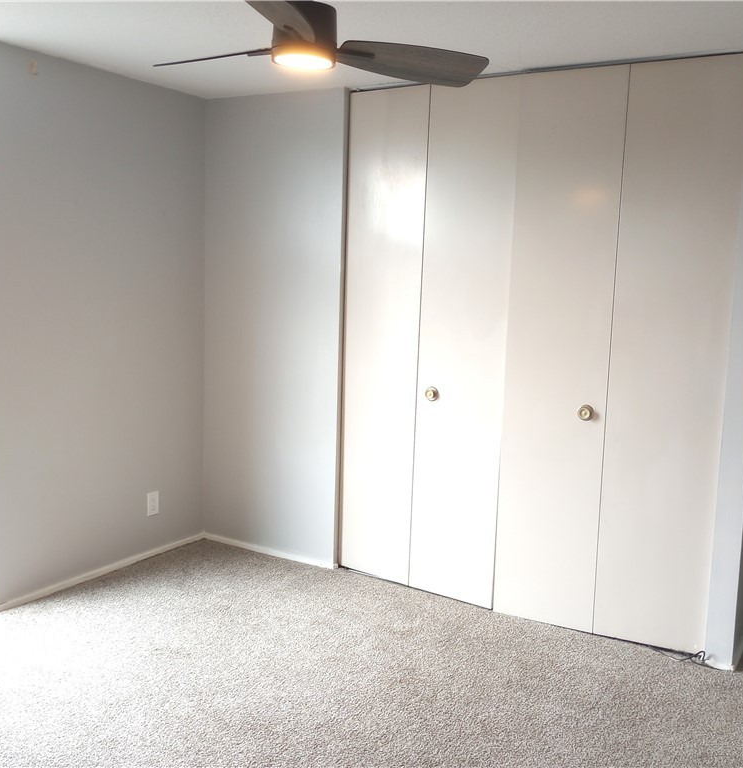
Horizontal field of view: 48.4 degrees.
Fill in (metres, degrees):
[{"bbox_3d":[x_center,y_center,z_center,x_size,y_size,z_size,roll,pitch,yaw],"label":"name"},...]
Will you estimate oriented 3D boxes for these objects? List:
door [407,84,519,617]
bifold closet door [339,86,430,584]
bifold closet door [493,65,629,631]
[{"bbox_3d":[0.425,-0.160,3.817,0.447,2.380,0.038,7,9,32],"label":"door"},{"bbox_3d":[0.058,-0.203,4.050,0.442,2.380,0.038,7,9,32],"label":"bifold closet door"},{"bbox_3d":[0.809,-0.115,3.573,0.455,2.380,0.038,7,9,32],"label":"bifold closet door"}]

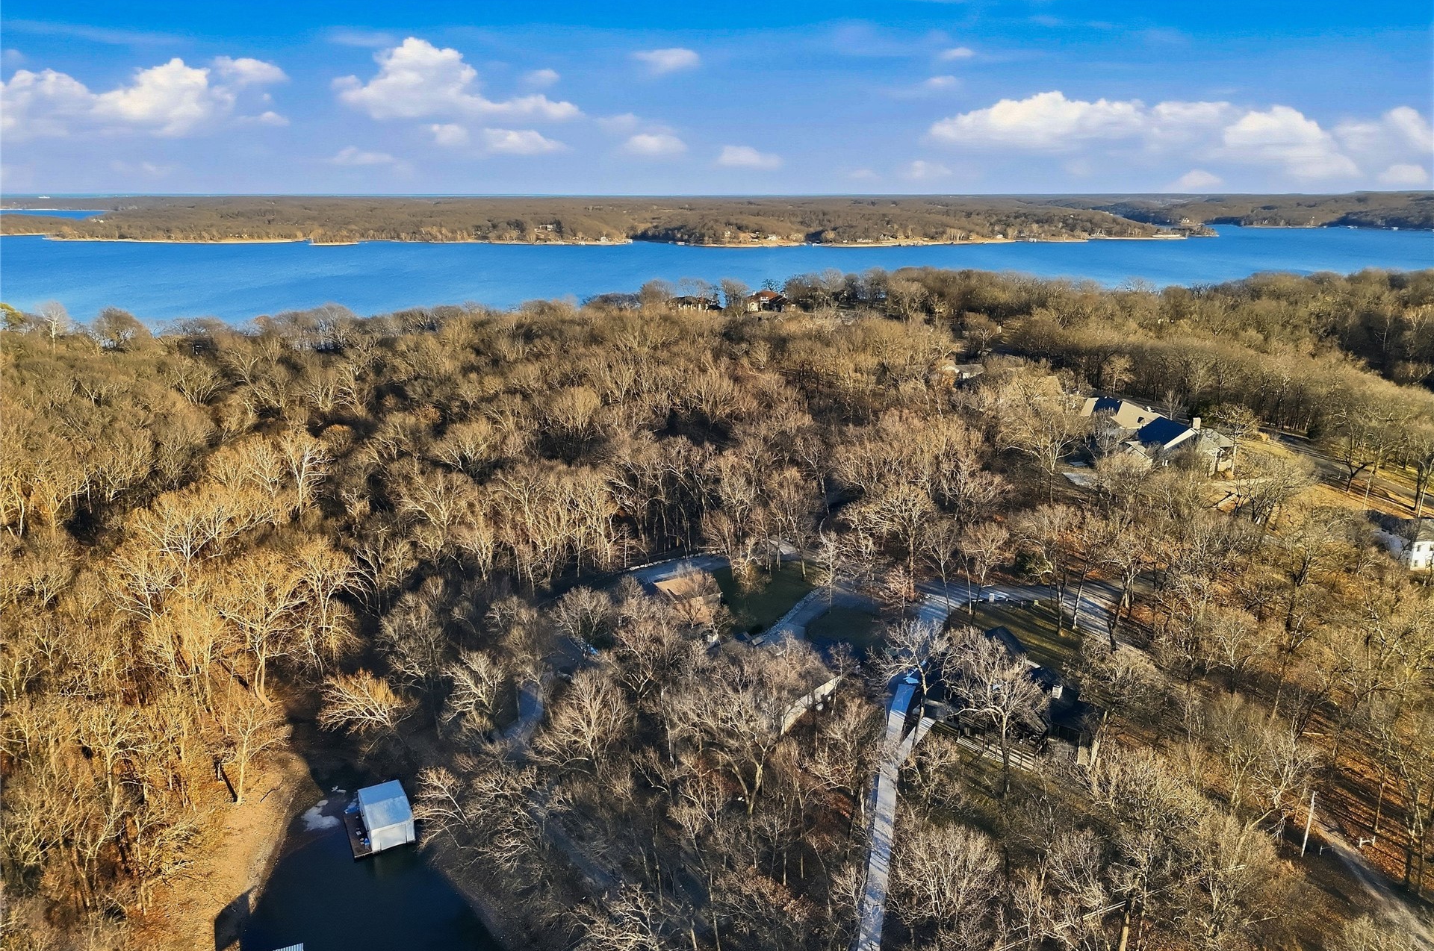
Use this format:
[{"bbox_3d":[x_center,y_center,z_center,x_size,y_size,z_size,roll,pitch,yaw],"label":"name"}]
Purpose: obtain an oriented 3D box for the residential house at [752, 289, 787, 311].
[{"bbox_3d":[26.020,-87.920,499.680,18.410,10.080,13.970,0,16,-1],"label":"residential house"}]

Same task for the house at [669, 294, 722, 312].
[{"bbox_3d":[-10.340,-84.750,491.830,25.240,8.300,13.940,1,16,3],"label":"house"}]

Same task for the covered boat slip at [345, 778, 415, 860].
[{"bbox_3d":[-51.120,51.420,150.170,8.640,4.500,12.000,-8,18,-26],"label":"covered boat slip"}]

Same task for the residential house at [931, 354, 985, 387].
[{"bbox_3d":[81.380,-35.520,336.230,14.080,7.260,11.580,-9,18,-29],"label":"residential house"}]

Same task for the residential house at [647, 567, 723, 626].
[{"bbox_3d":[-6.230,23.270,191.880,11.120,5.650,10.820,-8,18,-25],"label":"residential house"}]

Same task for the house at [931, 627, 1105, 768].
[{"bbox_3d":[46.610,33.690,154.330,20.370,8.300,18.280,15,22,42],"label":"house"}]

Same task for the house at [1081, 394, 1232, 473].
[{"bbox_3d":[103.540,-10.040,236.780,21.280,9.000,34.980,0,16,0],"label":"house"}]

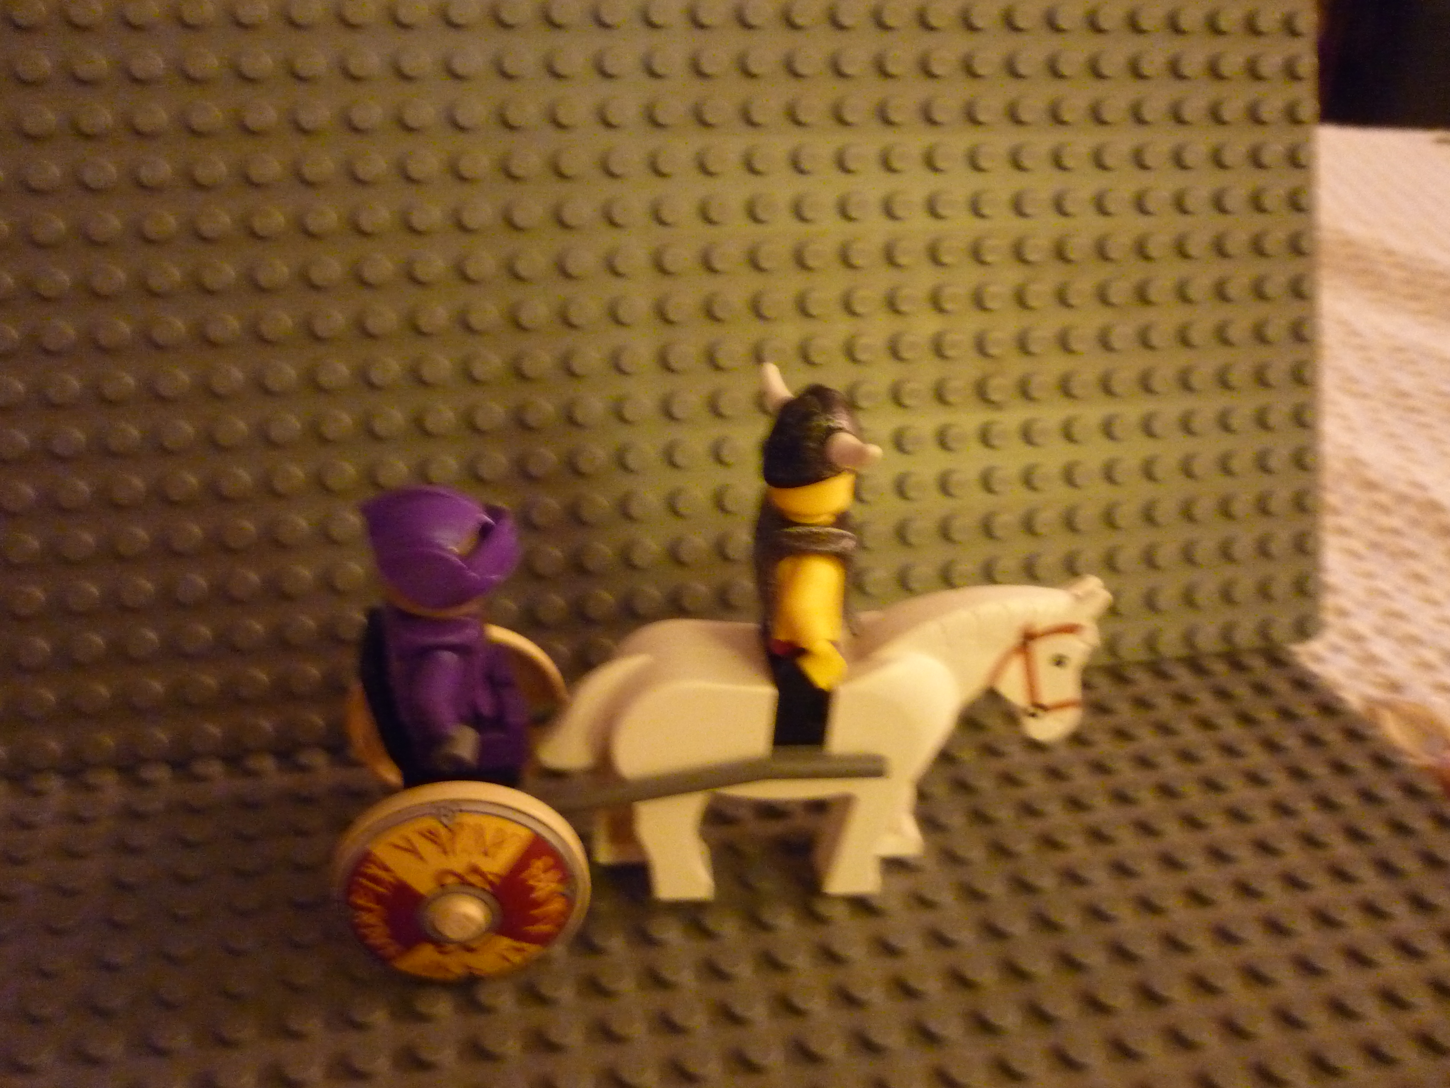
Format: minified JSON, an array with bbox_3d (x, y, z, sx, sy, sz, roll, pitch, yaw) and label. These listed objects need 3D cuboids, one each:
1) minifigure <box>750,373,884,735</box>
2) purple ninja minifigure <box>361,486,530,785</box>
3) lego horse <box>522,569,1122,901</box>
[{"bbox_3d":[0.010,0.002,0.182,0.015,0.047,0.028,-1,28,-4],"label":"minifigure"},{"bbox_3d":[-0.037,0.011,0.181,0.021,0.039,0.023,-2,28,-6],"label":"purple ninja minifigure"},{"bbox_3d":[0.013,0.026,0.194,0.078,0.048,0.016,-1,28,-4],"label":"lego horse"}]

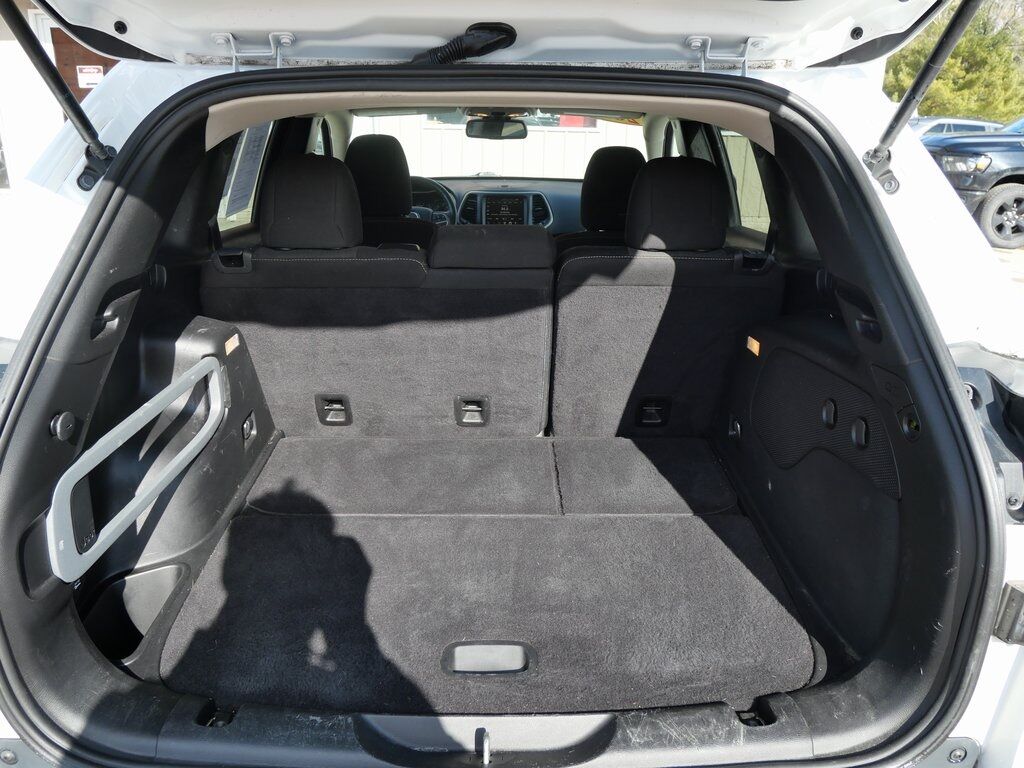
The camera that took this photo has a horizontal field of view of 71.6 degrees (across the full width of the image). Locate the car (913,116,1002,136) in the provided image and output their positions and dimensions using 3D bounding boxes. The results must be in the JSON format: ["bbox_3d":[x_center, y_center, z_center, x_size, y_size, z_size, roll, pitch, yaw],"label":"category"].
[{"bbox_3d":[16.600,-9.150,27.000,4.650,1.650,1.850,1,18,-2],"label":"car"}]

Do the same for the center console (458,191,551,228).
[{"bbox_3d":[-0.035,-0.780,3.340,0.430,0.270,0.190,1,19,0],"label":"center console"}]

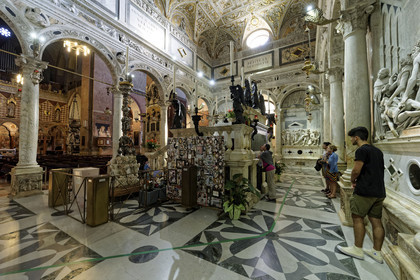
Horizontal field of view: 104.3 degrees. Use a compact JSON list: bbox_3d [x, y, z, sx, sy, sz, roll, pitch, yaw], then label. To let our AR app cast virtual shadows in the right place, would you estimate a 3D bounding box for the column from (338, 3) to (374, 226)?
[{"bbox_3d":[2.977,-0.485,3.273,0.560,4.304,0.580,-1,-2,31],"label":"column"}]

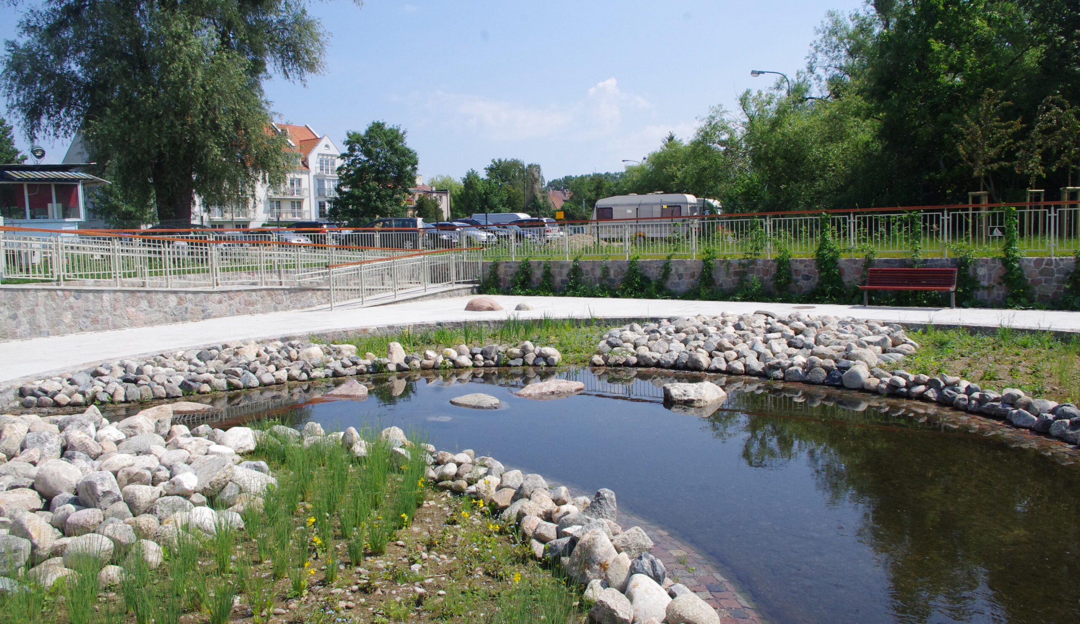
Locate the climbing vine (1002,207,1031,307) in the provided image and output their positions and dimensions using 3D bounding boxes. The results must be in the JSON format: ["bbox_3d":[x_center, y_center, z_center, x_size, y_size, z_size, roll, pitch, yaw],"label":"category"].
[{"bbox_3d":[9.684,-1.111,16.436,0.395,2.001,0.400,2,6,38],"label":"climbing vine"}]

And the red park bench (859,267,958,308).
[{"bbox_3d":[7.706,-0.487,16.958,1.820,0.810,0.620,2,6,39],"label":"red park bench"}]

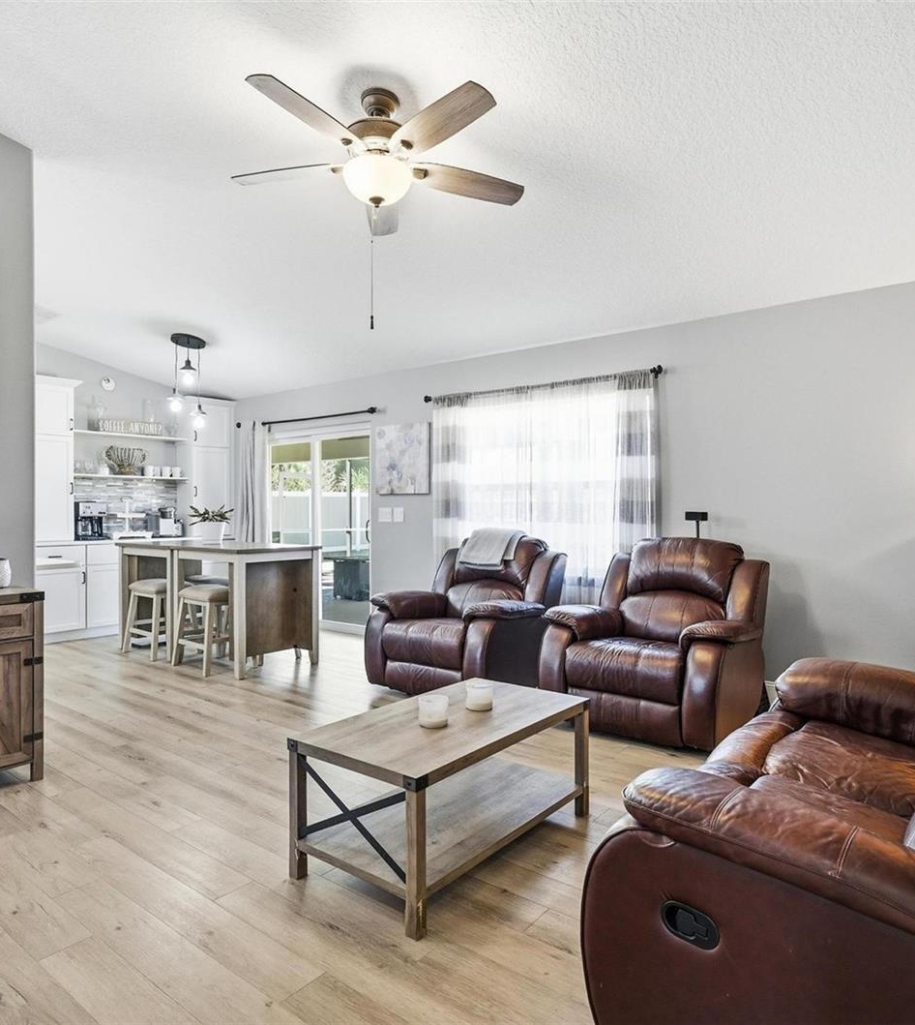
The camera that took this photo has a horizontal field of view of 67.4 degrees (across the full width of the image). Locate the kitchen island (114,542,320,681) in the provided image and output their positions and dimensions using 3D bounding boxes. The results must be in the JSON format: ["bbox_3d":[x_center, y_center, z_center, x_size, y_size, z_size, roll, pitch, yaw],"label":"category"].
[{"bbox_3d":[-2.007,0.733,5.697,1.750,0.915,0.750,0,0,38],"label":"kitchen island"}]

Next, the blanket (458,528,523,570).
[{"bbox_3d":[0.253,0.270,5.170,0.470,0.310,0.260,0,0,41],"label":"blanket"}]

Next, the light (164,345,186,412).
[{"bbox_3d":[-2.564,-1.222,6.250,0.150,0.615,0.150,0,0,38],"label":"light"}]

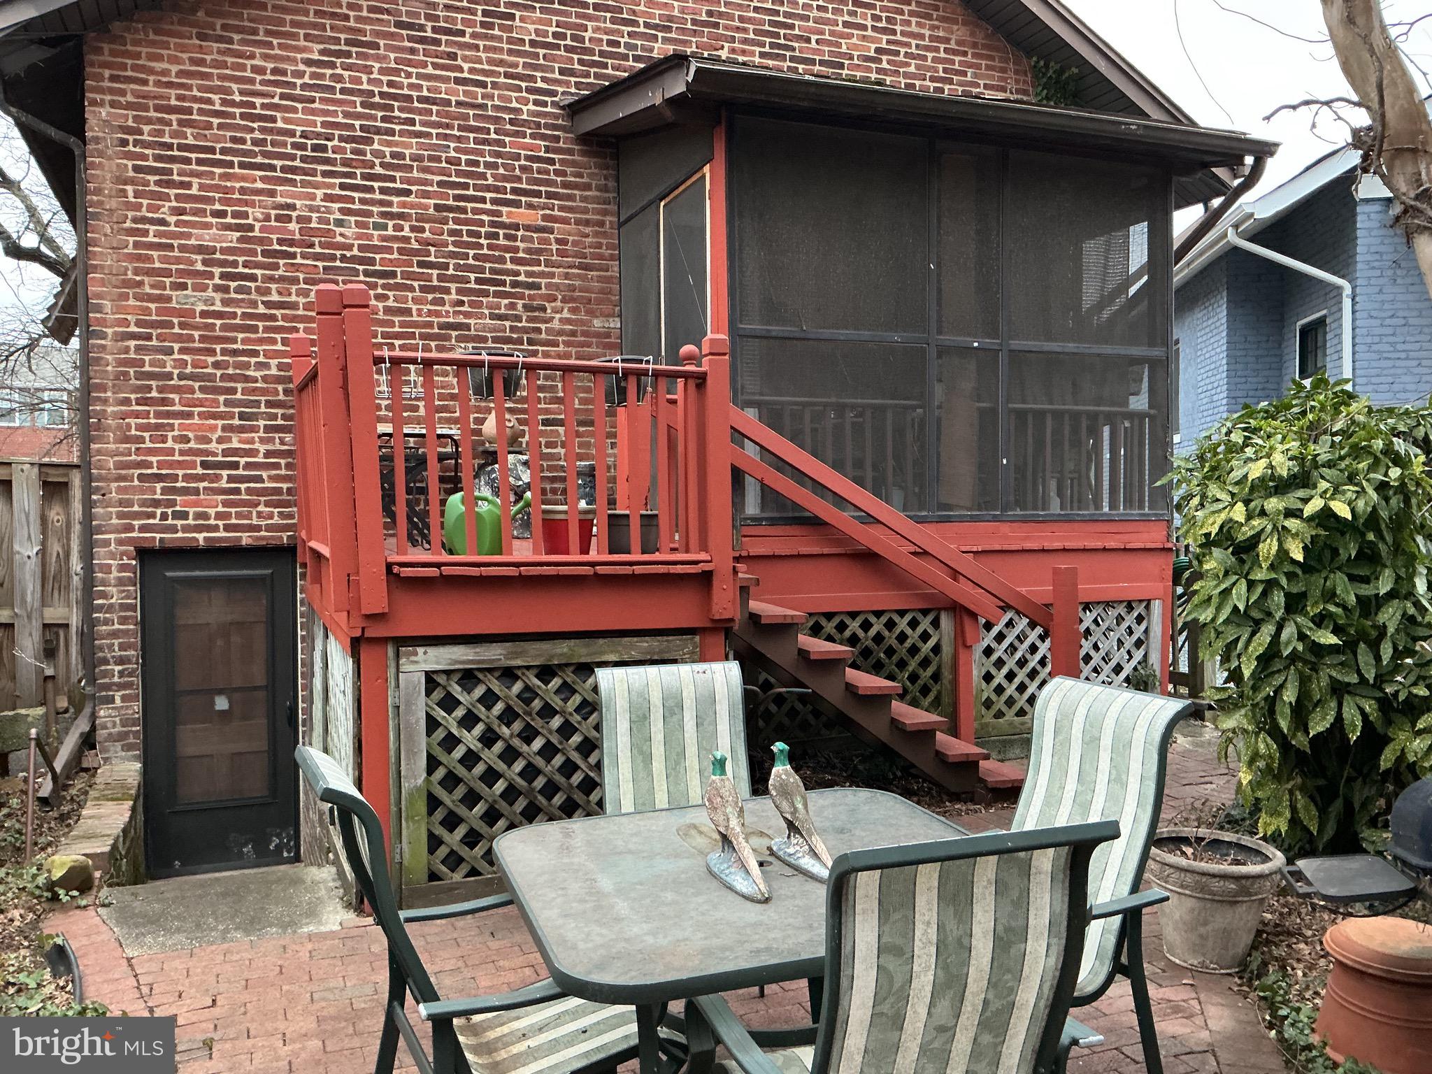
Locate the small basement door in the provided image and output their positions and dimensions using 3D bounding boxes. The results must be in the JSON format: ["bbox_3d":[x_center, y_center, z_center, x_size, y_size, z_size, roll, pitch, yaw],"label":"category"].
[{"bbox_3d":[-2.901,1.012,7.057,0.852,1.899,0.081,-1,1,-21],"label":"small basement door"}]

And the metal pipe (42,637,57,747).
[{"bbox_3d":[-3.684,0.894,6.656,0.065,0.704,0.065,-1,1,-21],"label":"metal pipe"}]

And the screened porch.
[{"bbox_3d":[1.163,-1.460,7.387,3.631,2.746,2.237,-1,1,-21],"label":"screened porch"}]

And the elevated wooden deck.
[{"bbox_3d":[0.413,0.179,6.511,4.882,2.187,3.366,-1,1,-21],"label":"elevated wooden deck"}]

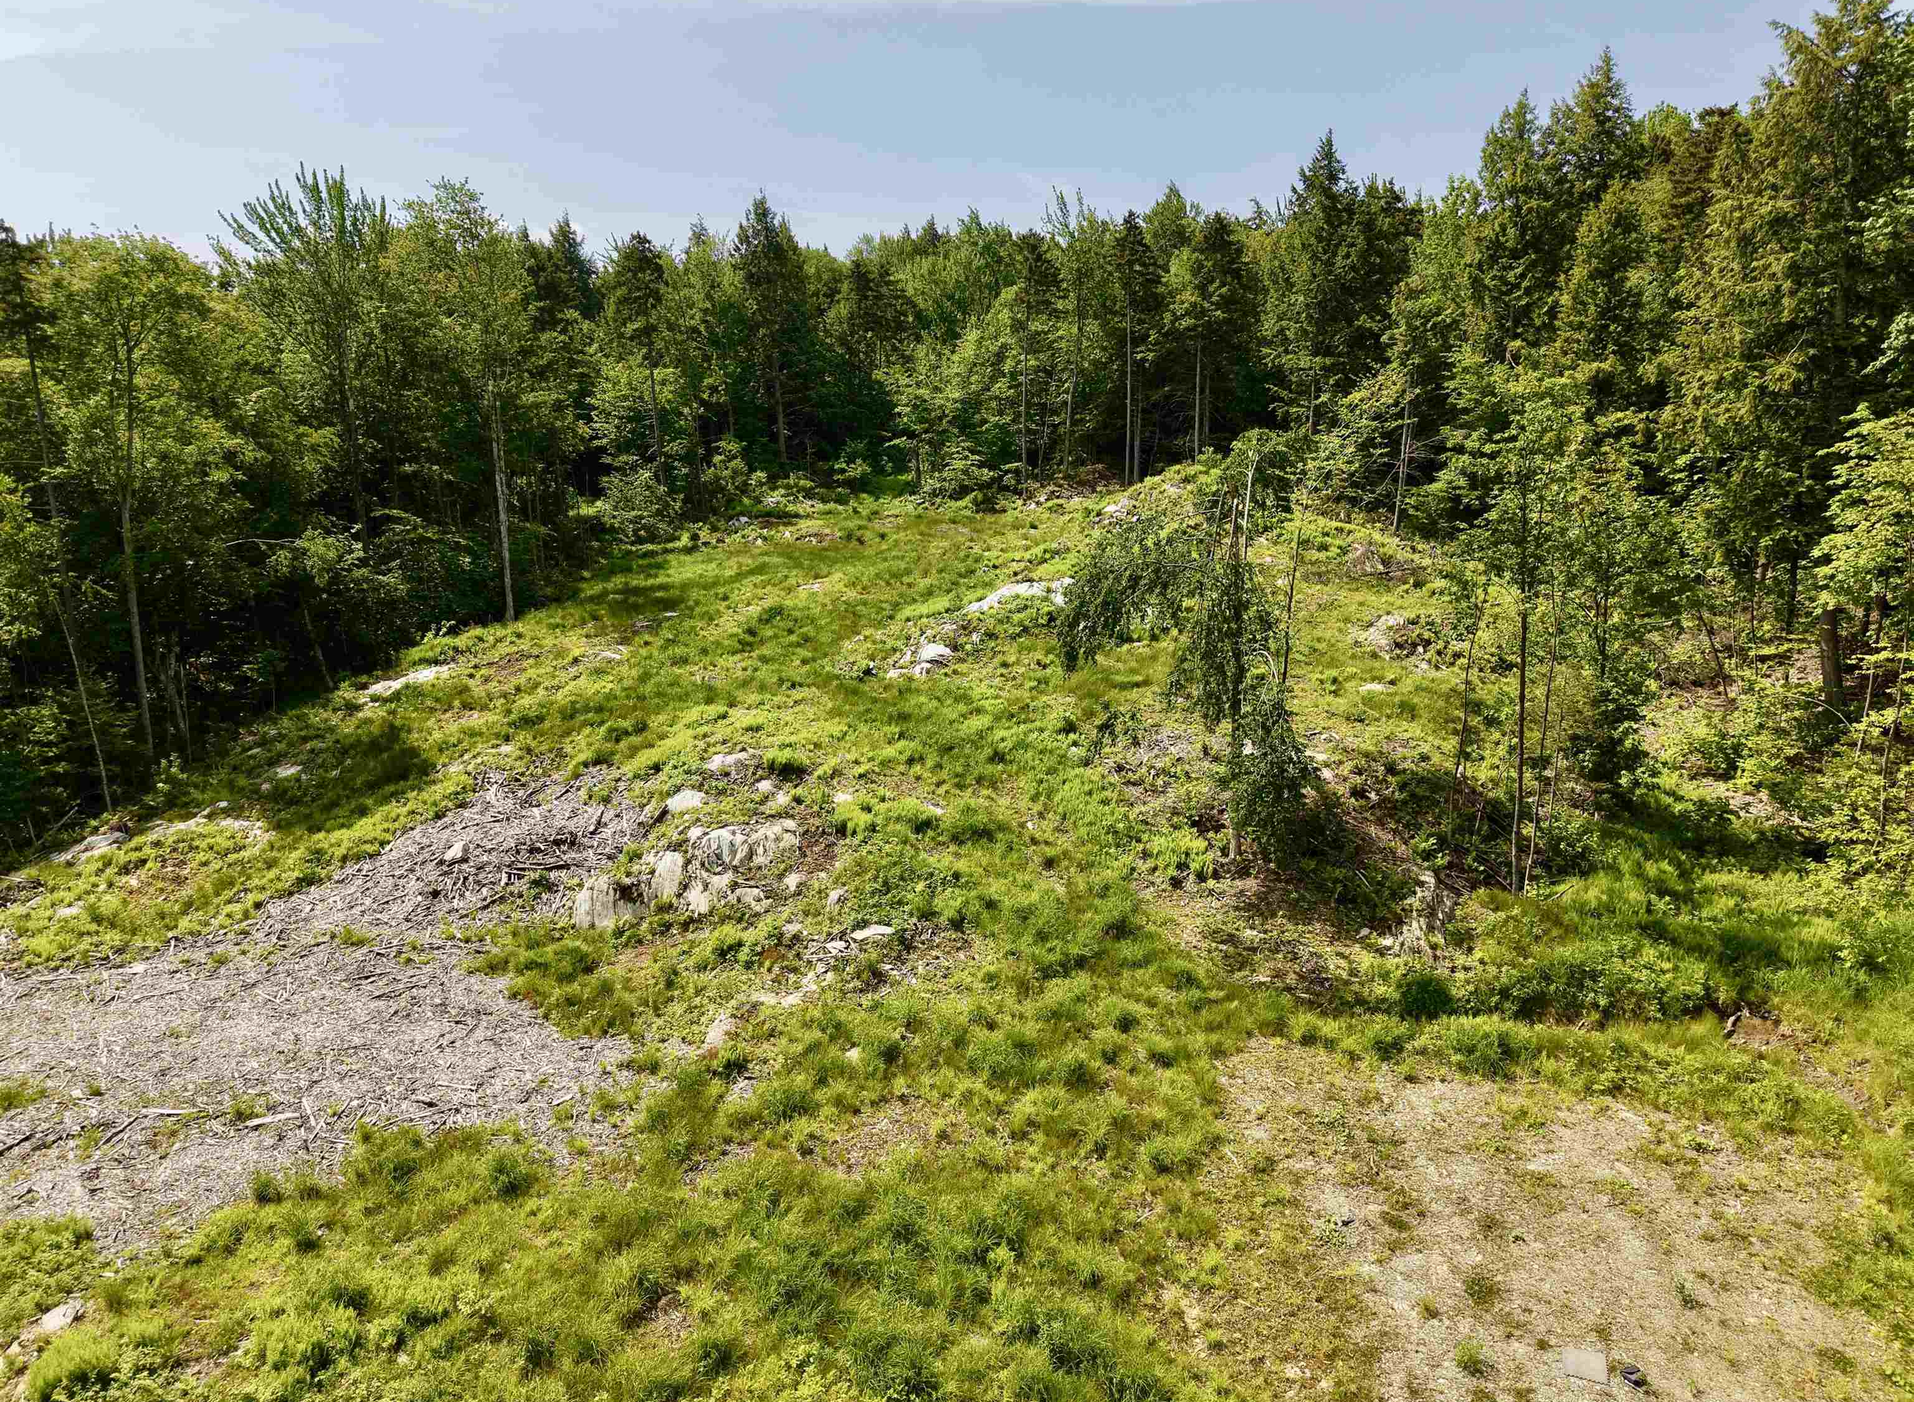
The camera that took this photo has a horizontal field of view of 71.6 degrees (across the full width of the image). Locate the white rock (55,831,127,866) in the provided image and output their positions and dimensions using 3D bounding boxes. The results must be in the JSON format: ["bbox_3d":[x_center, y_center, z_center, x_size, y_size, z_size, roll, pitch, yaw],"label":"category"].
[{"bbox_3d":[-20.858,3.519,32.000,1.679,0.500,1.200,-7,12,-33],"label":"white rock"}]

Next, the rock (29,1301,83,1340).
[{"bbox_3d":[-10.862,7.464,16.000,0.630,0.260,0.500,-7,12,-36],"label":"rock"}]

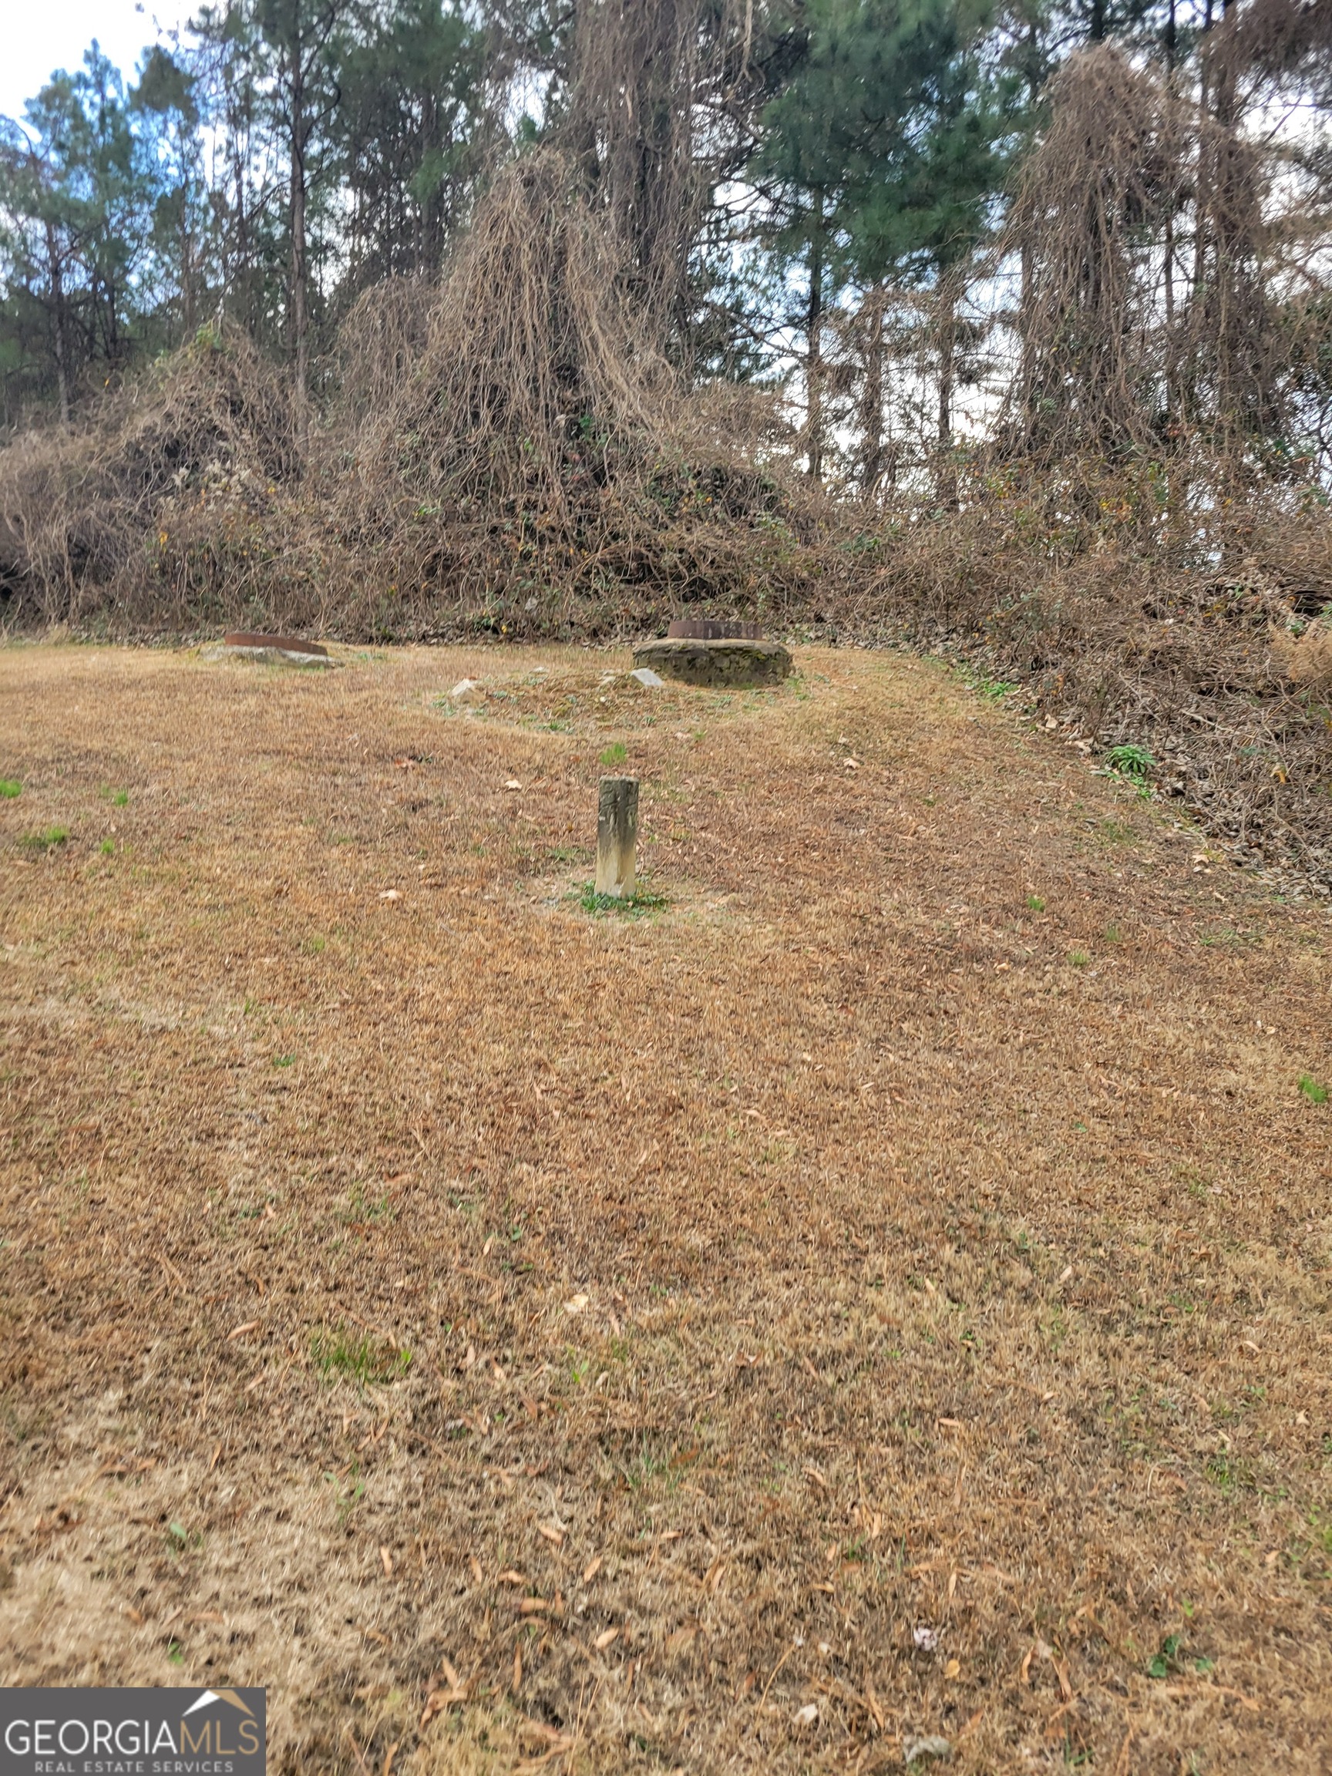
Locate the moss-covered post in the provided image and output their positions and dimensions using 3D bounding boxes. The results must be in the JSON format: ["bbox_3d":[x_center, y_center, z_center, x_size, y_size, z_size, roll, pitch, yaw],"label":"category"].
[{"bbox_3d":[-0.180,-0.190,5.000,0.106,0.435,0.106,10,11,44],"label":"moss-covered post"}]

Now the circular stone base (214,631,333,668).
[{"bbox_3d":[-2.790,-1.700,9.500,0.800,0.210,0.720,4,10,-7],"label":"circular stone base"}]

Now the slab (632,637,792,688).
[{"bbox_3d":[0.336,-1.645,9.790,1.140,0.320,1.020,0,10,0],"label":"slab"}]

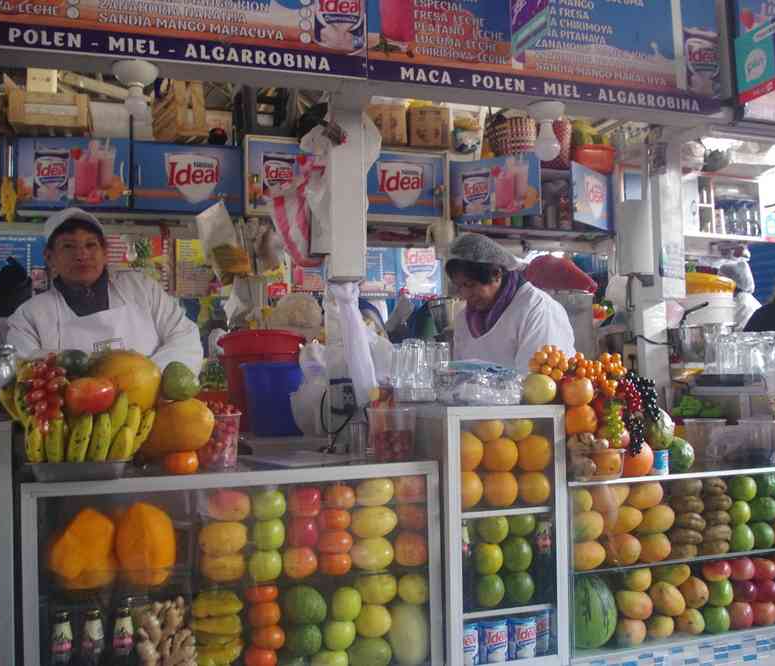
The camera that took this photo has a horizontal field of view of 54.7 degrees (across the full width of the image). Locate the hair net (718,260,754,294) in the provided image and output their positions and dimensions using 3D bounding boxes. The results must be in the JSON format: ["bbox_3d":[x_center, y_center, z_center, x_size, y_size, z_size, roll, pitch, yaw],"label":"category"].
[{"bbox_3d":[1.817,-0.289,3.900,0.220,0.180,0.200,0,-1,-30],"label":"hair net"}]

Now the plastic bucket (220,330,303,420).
[{"bbox_3d":[-0.381,0.149,2.263,0.270,0.300,0.270,0,-3,-17],"label":"plastic bucket"}]

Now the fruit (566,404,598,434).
[{"bbox_3d":[0.540,0.239,2.080,0.092,0.086,0.092,0,-1,-19],"label":"fruit"}]

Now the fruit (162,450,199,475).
[{"bbox_3d":[-0.465,0.292,1.692,0.076,0.058,0.076,0,-3,-17],"label":"fruit"}]

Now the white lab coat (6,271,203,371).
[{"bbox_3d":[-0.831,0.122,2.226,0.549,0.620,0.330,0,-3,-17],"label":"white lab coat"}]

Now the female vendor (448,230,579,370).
[{"bbox_3d":[0.419,0.444,2.363,0.500,1.520,0.420,-2,-2,35],"label":"female vendor"}]

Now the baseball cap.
[{"bbox_3d":[-0.894,-0.307,2.140,0.178,0.125,0.250,0,-1,-30],"label":"baseball cap"}]

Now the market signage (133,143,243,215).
[{"bbox_3d":[-0.787,-0.606,2.950,0.420,0.270,0.020,0,-1,-15],"label":"market signage"}]

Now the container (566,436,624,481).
[{"bbox_3d":[0.563,0.338,2.031,0.142,0.095,0.135,0,-3,-17],"label":"container"}]

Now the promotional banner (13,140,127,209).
[{"bbox_3d":[-1.202,-0.607,2.850,0.415,0.265,0.020,0,-1,-9],"label":"promotional banner"}]

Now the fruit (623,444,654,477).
[{"bbox_3d":[0.685,0.349,2.052,0.086,0.086,0.086,0,-3,-17],"label":"fruit"}]

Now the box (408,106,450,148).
[{"bbox_3d":[0.159,-0.931,3.537,0.200,0.195,0.220,0,-3,-17],"label":"box"}]

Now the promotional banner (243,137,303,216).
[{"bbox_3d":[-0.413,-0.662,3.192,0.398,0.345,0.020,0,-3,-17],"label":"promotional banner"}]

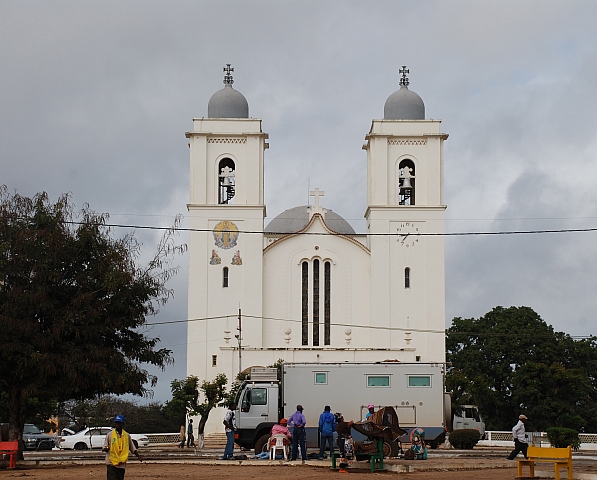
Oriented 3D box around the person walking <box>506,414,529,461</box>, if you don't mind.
[{"bbox_3d":[7.999,7.201,54.500,0.780,1.651,0.500,0,-7,0],"label":"person walking"}]

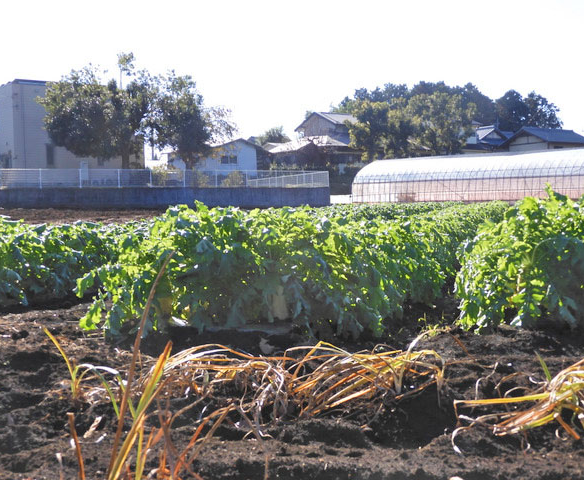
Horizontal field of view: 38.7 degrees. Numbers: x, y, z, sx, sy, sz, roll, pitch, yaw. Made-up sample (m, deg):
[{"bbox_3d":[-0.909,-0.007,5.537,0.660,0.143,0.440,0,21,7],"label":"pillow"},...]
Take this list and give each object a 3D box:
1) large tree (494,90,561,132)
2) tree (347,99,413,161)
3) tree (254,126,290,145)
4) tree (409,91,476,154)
[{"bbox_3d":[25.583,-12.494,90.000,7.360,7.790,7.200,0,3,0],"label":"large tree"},{"bbox_3d":[7.552,-8.747,71.000,5.800,6.660,5.800,0,3,0],"label":"tree"},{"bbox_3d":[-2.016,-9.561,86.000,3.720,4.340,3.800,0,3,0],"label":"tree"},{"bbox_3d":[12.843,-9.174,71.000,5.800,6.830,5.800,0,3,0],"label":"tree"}]

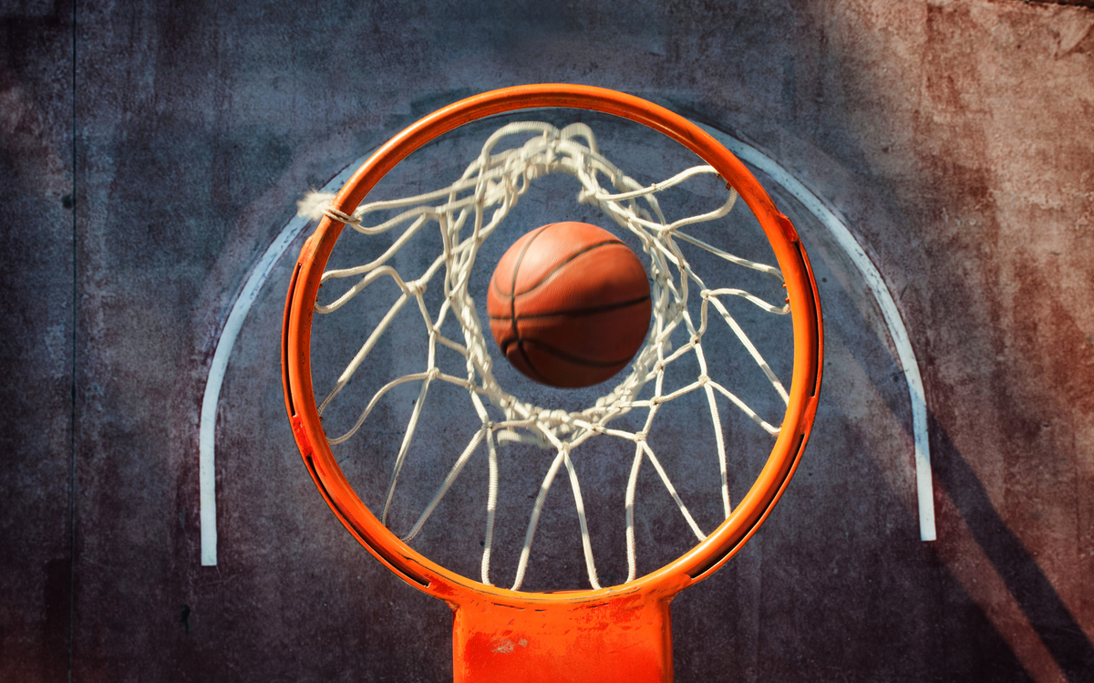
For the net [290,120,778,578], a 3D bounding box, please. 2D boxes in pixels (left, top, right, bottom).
[{"bbox_3d":[0.006,0.018,1.205,0.460,0.400,0.470,0,84,0],"label":"net"}]

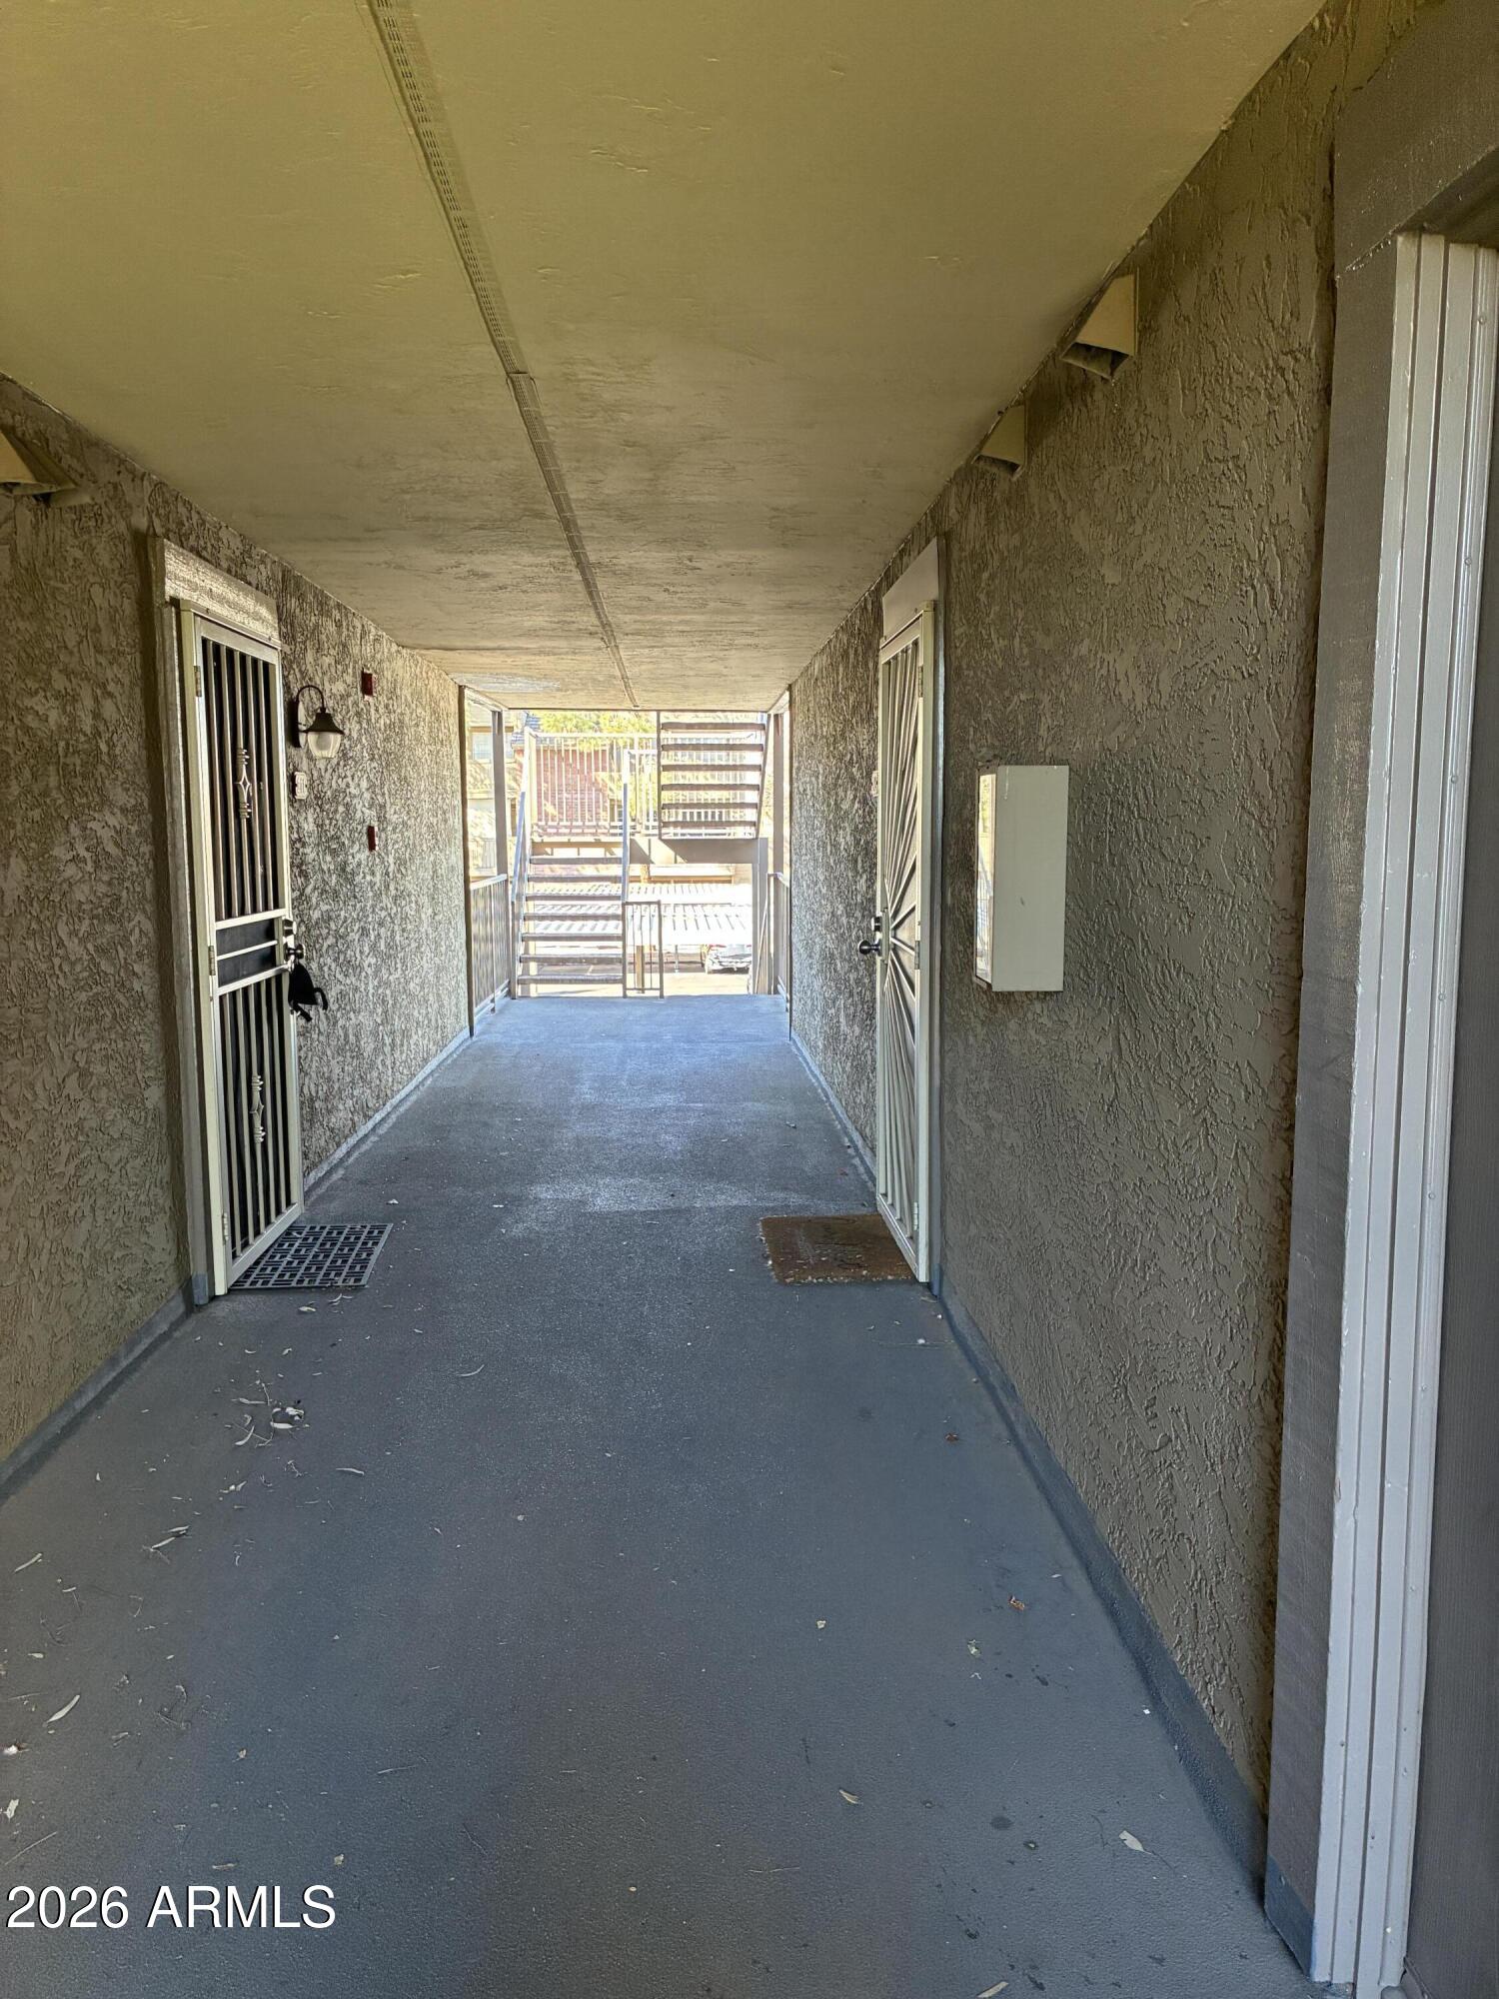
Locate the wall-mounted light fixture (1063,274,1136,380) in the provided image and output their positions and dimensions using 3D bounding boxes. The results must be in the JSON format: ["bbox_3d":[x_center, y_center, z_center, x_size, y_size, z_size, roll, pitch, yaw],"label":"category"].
[{"bbox_3d":[0.595,-1.150,2.566,0.108,0.148,0.147,0,6,-3],"label":"wall-mounted light fixture"}]

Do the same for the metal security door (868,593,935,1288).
[{"bbox_3d":[0.530,-0.198,5.065,0.059,2.072,0.980,0,6,-3],"label":"metal security door"}]

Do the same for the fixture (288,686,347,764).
[{"bbox_3d":[-1.616,-1.045,5.633,0.196,0.280,0.182,0,6,-3],"label":"fixture"}]

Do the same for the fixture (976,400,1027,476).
[{"bbox_3d":[0.559,-1.250,3.368,0.105,0.144,0.136,0,6,-3],"label":"fixture"}]

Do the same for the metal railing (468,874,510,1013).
[{"bbox_3d":[-1.982,-0.425,11.579,0.049,0.998,2.268,0,6,-3],"label":"metal railing"}]

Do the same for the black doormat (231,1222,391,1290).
[{"bbox_3d":[-1.437,0.848,5.019,0.413,0.013,0.798,0,6,-3],"label":"black doormat"}]

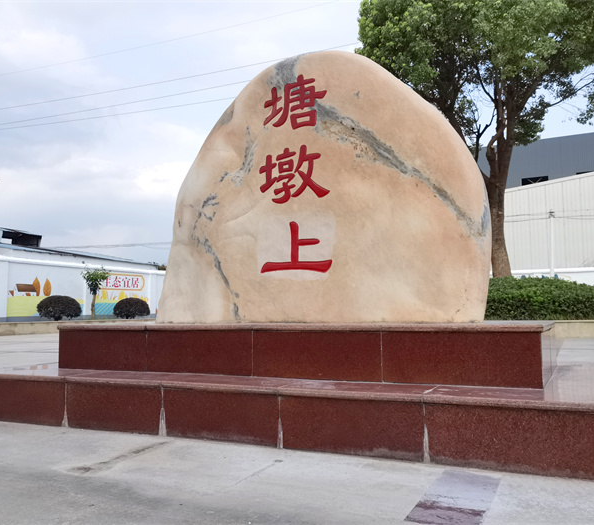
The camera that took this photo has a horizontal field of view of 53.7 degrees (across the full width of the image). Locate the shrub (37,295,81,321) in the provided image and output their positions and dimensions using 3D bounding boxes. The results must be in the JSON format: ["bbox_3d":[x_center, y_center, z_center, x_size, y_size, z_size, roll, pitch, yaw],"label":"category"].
[{"bbox_3d":[-8.215,1.565,20.300,1.460,0.920,1.460,-3,-5,24],"label":"shrub"}]

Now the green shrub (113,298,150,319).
[{"bbox_3d":[-6.677,1.867,23.700,1.420,0.860,1.420,-3,-5,24],"label":"green shrub"}]

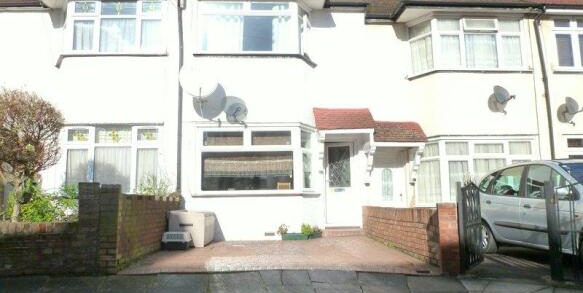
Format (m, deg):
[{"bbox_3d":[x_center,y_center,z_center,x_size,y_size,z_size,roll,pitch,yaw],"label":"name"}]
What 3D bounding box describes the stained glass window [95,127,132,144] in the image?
[{"bbox_3d":[-3.798,-0.236,8.637,0.780,0.390,0.050,0,-8,-4],"label":"stained glass window"}]

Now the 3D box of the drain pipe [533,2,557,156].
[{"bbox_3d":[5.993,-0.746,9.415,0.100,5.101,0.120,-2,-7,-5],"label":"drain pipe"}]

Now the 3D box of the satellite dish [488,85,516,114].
[{"bbox_3d":[4.718,-1.102,8.994,0.470,0.480,0.450,2,-8,-19],"label":"satellite dish"}]

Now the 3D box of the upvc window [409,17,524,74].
[{"bbox_3d":[4.275,-2.380,9.790,2.759,1.280,0.500,0,-7,-5],"label":"upvc window"}]

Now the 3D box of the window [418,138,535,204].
[{"bbox_3d":[4.271,0.622,9.398,2.562,1.559,0.500,0,-7,-5],"label":"window"}]

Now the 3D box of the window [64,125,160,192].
[{"bbox_3d":[-3.785,0.282,8.564,2.022,1.502,0.130,0,-8,-4],"label":"window"}]

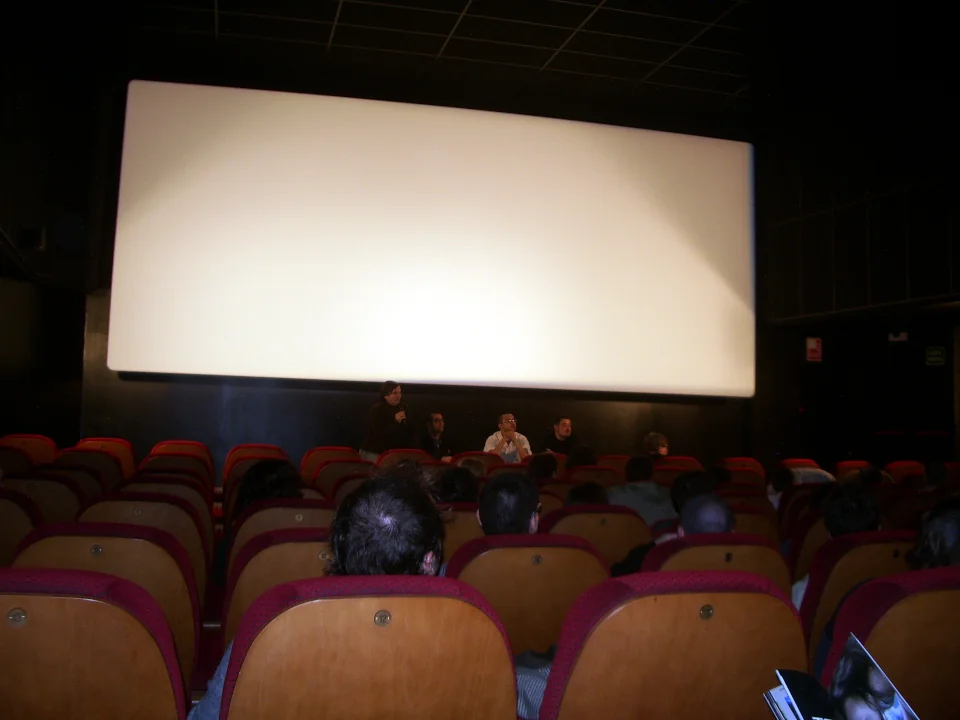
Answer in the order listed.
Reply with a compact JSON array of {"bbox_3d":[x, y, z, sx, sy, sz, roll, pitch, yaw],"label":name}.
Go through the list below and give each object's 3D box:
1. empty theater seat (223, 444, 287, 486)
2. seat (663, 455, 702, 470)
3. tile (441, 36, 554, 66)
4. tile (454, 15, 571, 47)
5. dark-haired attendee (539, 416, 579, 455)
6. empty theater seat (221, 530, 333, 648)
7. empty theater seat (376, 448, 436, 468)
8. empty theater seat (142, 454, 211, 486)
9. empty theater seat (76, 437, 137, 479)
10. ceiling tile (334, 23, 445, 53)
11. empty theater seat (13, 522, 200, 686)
[{"bbox_3d":[-1.699,1.089,7.180,0.520,0.930,0.580,3,-5,-14],"label":"empty theater seat"},{"bbox_3d":[1.474,1.248,7.990,0.520,0.930,0.580,3,-5,-14],"label":"seat"},{"bbox_3d":[0.204,-3.282,10.400,1.200,0.030,0.600,3,-5,-14],"label":"tile"},{"bbox_3d":[0.339,-3.309,9.795,1.200,0.025,0.600,3,-5,-14],"label":"tile"},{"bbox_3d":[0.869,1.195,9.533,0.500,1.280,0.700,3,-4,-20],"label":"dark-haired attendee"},{"bbox_3d":[-0.465,0.915,2.635,0.520,0.950,0.620,3,-5,-14],"label":"empty theater seat"},{"bbox_3d":[-0.624,1.160,7.494,0.520,0.950,0.600,2,-4,-14],"label":"empty theater seat"},{"bbox_3d":[-1.928,1.055,6.130,0.520,0.930,0.580,3,-5,-14],"label":"empty theater seat"},{"bbox_3d":[-2.656,1.017,6.900,0.520,0.930,0.580,3,-5,-14],"label":"empty theater seat"},{"bbox_3d":[-0.938,-3.322,10.064,1.200,0.025,0.600,3,-5,-14],"label":"ceiling tile"},{"bbox_3d":[-0.979,0.865,2.510,0.520,0.930,0.580,3,-5,-14],"label":"empty theater seat"}]

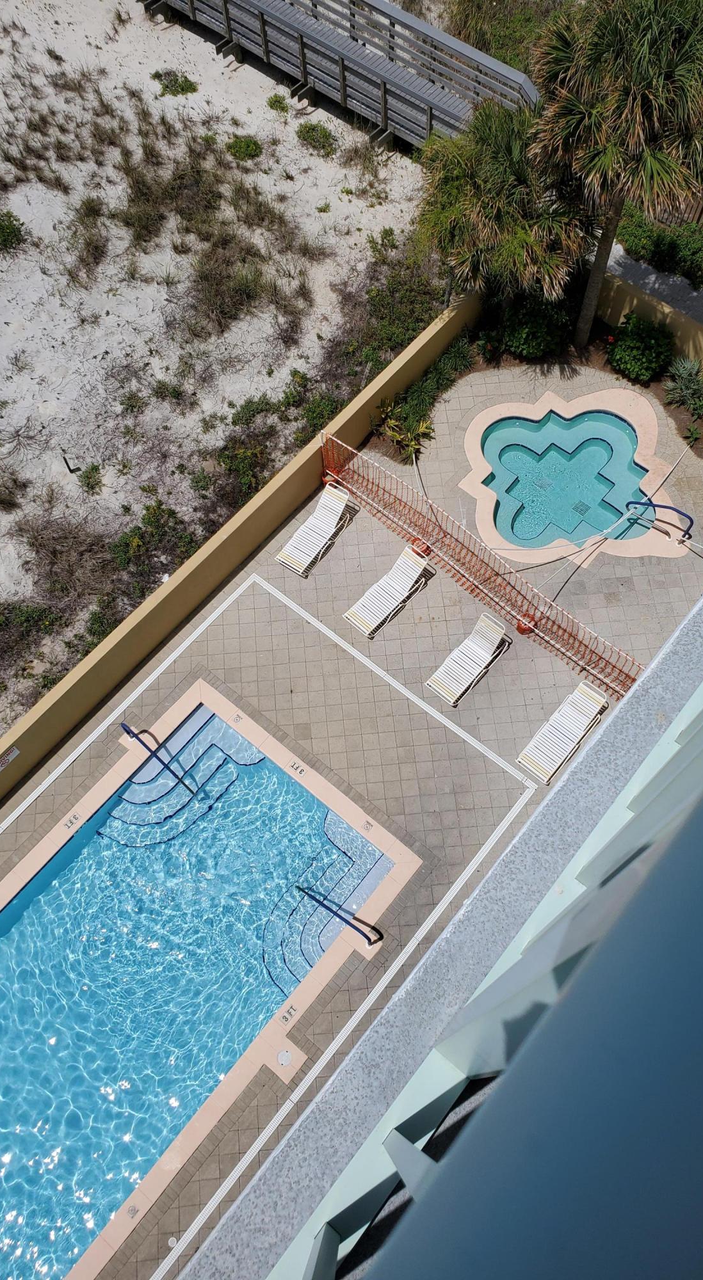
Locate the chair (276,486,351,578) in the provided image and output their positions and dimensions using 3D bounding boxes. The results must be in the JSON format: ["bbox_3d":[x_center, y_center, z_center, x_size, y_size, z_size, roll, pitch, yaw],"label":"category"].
[{"bbox_3d":[-0.716,-2.108,18.627,0.650,0.800,1.820,30,68,13],"label":"chair"}]

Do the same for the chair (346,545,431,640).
[{"bbox_3d":[0.672,-0.883,17.800,0.680,0.800,1.710,39,71,17],"label":"chair"}]

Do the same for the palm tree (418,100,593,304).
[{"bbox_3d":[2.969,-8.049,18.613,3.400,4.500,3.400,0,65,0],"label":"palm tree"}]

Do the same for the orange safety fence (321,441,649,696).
[{"bbox_3d":[2.331,-1.381,18.022,7.450,1.360,0.380,39,70,16],"label":"orange safety fence"}]

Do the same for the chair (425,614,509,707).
[{"bbox_3d":[2.091,0.368,17.447,0.650,0.900,1.670,37,70,15],"label":"chair"}]

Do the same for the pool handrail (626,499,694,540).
[{"bbox_3d":[6.030,-2.443,18.849,1.270,0.880,0.070,37,70,15],"label":"pool handrail"}]

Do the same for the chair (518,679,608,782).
[{"bbox_3d":[3.645,1.637,16.620,0.680,0.780,1.740,37,70,16],"label":"chair"}]

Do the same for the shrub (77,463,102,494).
[{"bbox_3d":[-5.001,-3.108,18.406,0.500,0.420,0.500,0,65,0],"label":"shrub"}]

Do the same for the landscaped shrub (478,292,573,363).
[{"bbox_3d":[3.742,-6.752,20.588,1.950,1.350,1.400,0,65,-1],"label":"landscaped shrub"}]

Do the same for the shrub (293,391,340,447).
[{"bbox_3d":[-0.719,-4.549,19.780,1.050,0.800,1.050,37,70,15],"label":"shrub"}]

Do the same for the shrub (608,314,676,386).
[{"bbox_3d":[6.101,-6.133,20.317,1.350,1.380,1.350,0,65,-1],"label":"shrub"}]

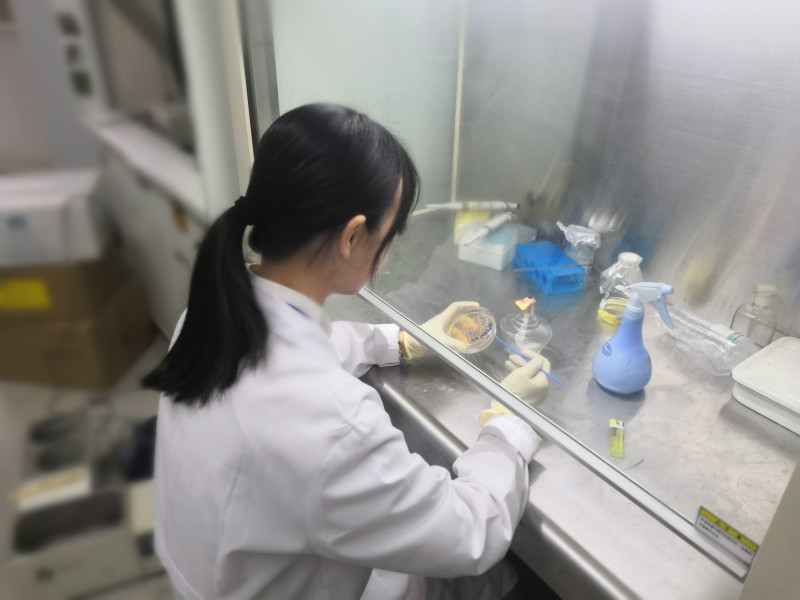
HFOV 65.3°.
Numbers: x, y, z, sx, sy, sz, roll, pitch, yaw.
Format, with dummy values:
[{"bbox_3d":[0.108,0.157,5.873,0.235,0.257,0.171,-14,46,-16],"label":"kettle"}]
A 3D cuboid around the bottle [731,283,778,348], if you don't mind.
[{"bbox_3d":[0.747,0.025,1.302,0.078,0.123,0.078,-19,35,-31],"label":"bottle"}]

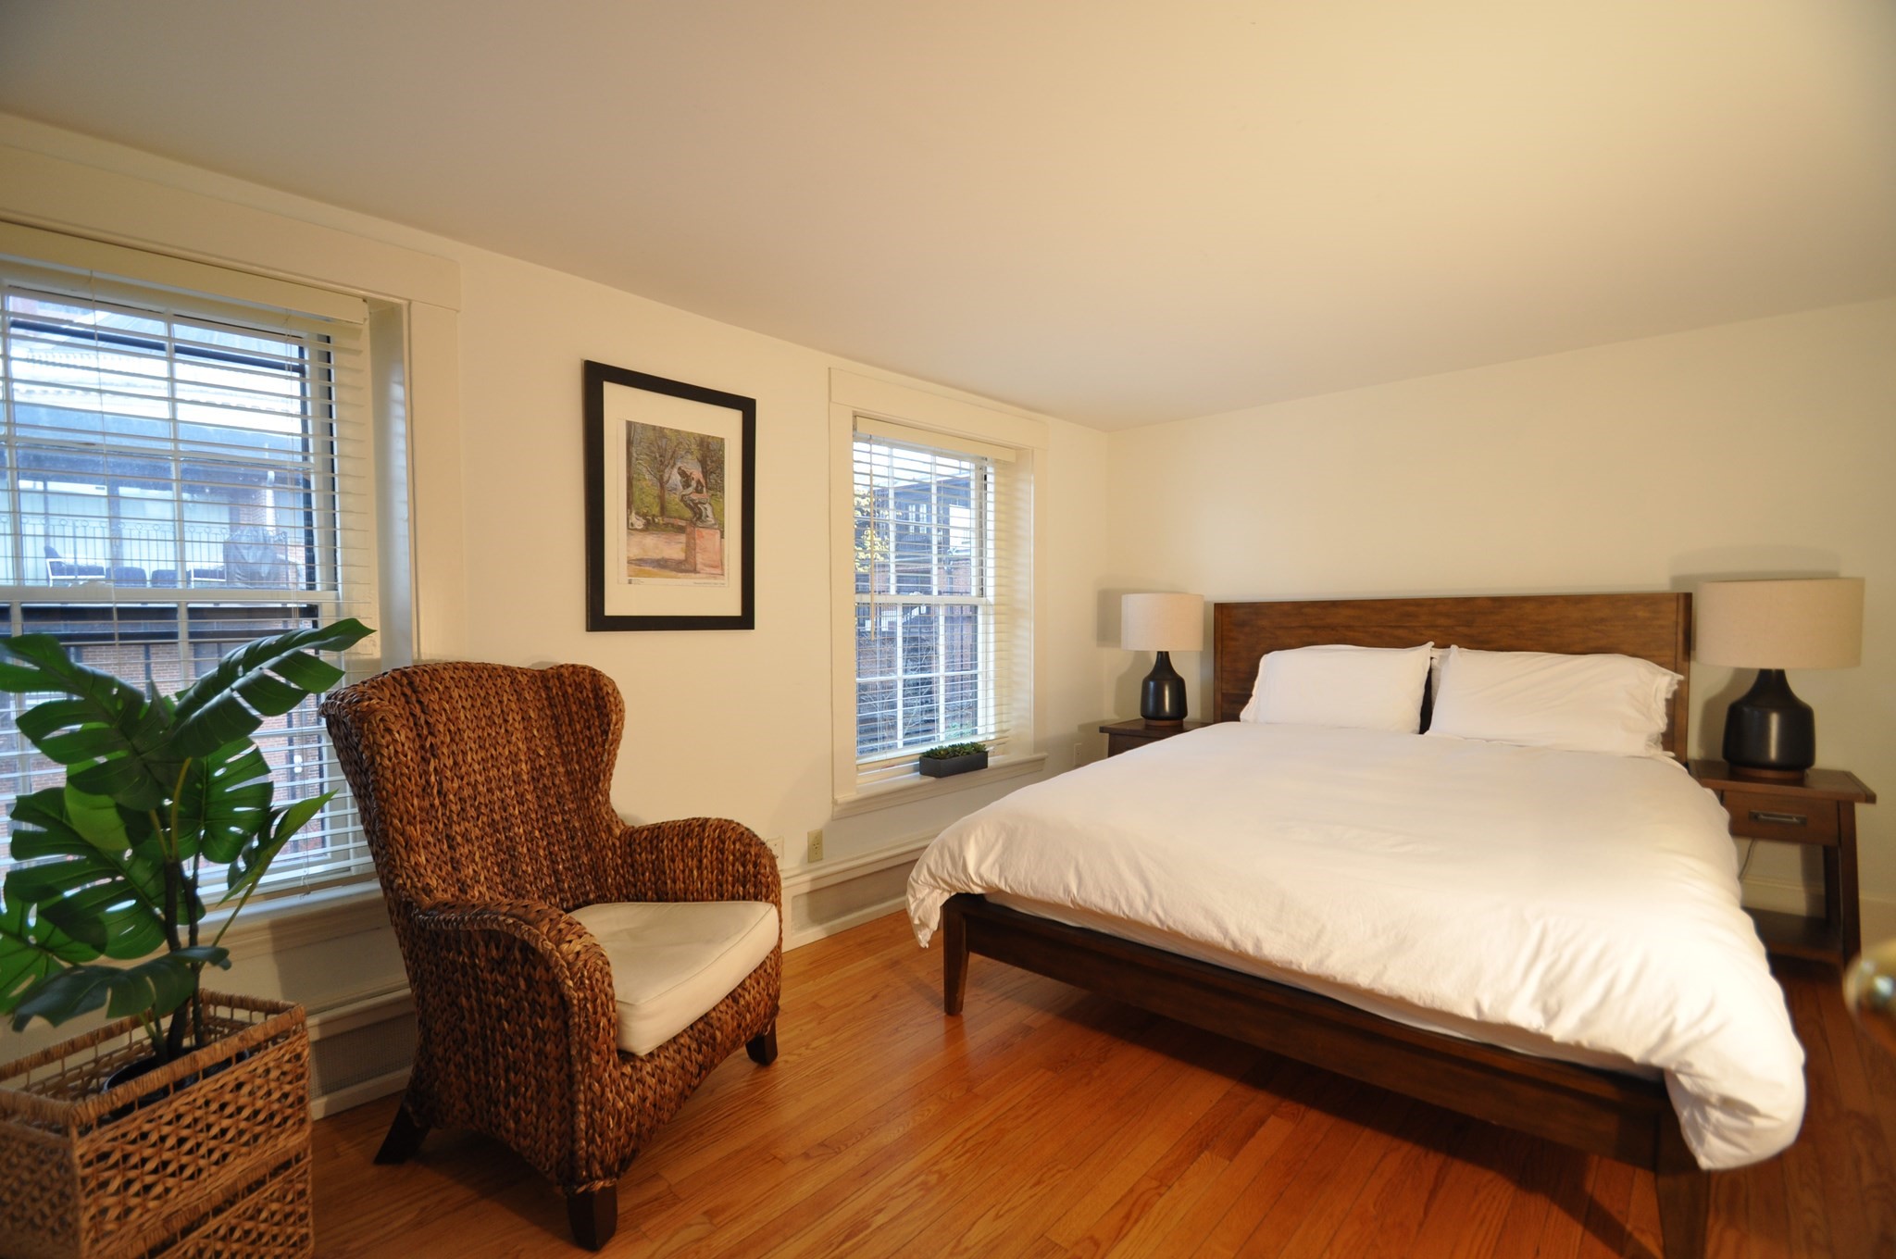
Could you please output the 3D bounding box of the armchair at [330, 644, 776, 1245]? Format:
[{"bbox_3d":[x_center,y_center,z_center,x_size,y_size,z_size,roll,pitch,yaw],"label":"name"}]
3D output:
[{"bbox_3d":[-0.881,0.616,1.893,0.750,1.060,0.750,0,1,19],"label":"armchair"}]

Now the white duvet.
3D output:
[{"bbox_3d":[1.191,0.639,2.556,1.970,0.460,1.820,0,1,40],"label":"white duvet"}]

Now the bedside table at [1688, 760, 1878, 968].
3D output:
[{"bbox_3d":[2.651,0.790,2.553,0.400,0.650,0.450,0,1,40],"label":"bedside table"}]

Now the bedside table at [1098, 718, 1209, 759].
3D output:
[{"bbox_3d":[1.041,0.785,3.851,0.400,0.650,0.450,0,1,40],"label":"bedside table"}]

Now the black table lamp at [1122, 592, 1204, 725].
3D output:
[{"bbox_3d":[1.031,0.149,3.782,0.370,0.630,0.370,0,1,40],"label":"black table lamp"}]

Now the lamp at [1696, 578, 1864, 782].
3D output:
[{"bbox_3d":[2.637,0.154,2.526,0.370,0.630,0.370,0,1,40],"label":"lamp"}]

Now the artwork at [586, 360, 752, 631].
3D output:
[{"bbox_3d":[-0.869,-0.397,2.542,0.030,0.800,0.580,0,1,43],"label":"artwork"}]

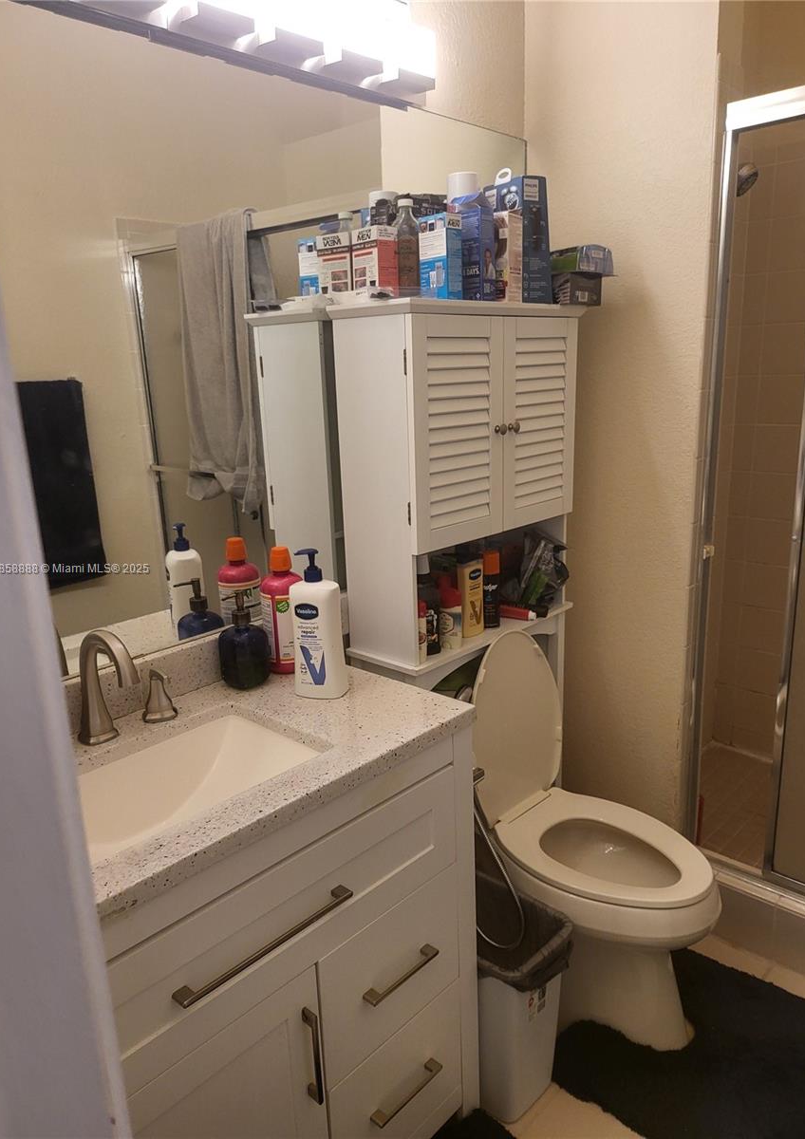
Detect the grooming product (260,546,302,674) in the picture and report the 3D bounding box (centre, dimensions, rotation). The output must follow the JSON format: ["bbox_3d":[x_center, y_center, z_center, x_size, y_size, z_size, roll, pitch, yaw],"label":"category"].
[{"bbox_3d":[-0.227,0.078,1.519,0.084,0.248,0.084,-2,14,1],"label":"grooming product"}]

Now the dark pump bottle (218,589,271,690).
[{"bbox_3d":[-0.295,0.127,1.457,0.093,0.177,0.094,-2,14,1],"label":"dark pump bottle"}]

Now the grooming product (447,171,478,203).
[{"bbox_3d":[0.133,-0.710,1.717,0.066,0.270,0.066,11,20,41],"label":"grooming product"}]

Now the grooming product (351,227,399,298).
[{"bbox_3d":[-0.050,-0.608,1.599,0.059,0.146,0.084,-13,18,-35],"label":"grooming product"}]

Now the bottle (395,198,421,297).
[{"bbox_3d":[0.010,-0.638,1.595,0.056,0.204,0.056,-2,14,1],"label":"bottle"}]

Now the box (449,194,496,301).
[{"bbox_3d":[0.137,-0.630,1.585,0.076,0.185,0.041,11,19,43],"label":"box"}]

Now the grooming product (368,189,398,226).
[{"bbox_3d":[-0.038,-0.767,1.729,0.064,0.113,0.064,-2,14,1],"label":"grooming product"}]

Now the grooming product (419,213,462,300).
[{"bbox_3d":[0.077,-0.601,1.533,0.047,0.158,0.070,-15,19,-40],"label":"grooming product"}]

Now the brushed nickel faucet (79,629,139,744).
[{"bbox_3d":[-0.456,0.185,1.220,0.163,0.194,0.053,11,20,42],"label":"brushed nickel faucet"}]

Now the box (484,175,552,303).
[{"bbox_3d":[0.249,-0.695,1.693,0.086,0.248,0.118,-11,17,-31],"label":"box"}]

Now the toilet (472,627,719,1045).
[{"bbox_3d":[0.344,0.558,1.764,0.743,0.856,0.417,11,19,43],"label":"toilet"}]

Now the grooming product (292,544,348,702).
[{"bbox_3d":[-0.154,0.093,1.397,0.089,0.262,0.058,1,15,12],"label":"grooming product"}]

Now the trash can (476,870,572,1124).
[{"bbox_3d":[0.182,0.875,1.623,0.275,0.376,0.190,11,20,42],"label":"trash can"}]

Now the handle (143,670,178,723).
[{"bbox_3d":[-0.420,0.212,1.356,0.059,0.085,0.059,11,19,43],"label":"handle"}]

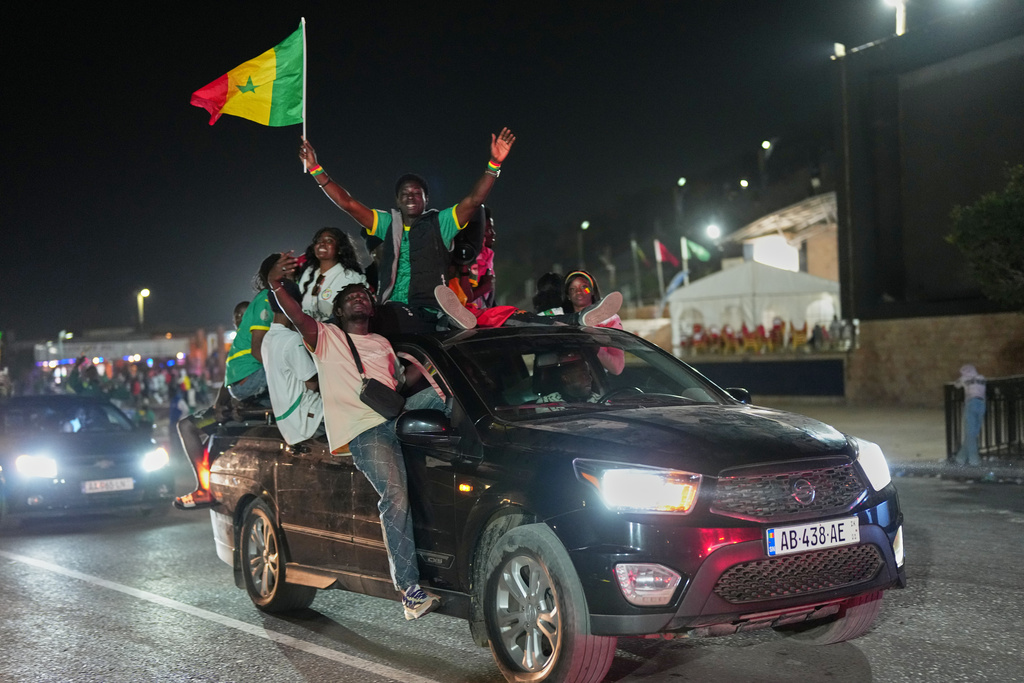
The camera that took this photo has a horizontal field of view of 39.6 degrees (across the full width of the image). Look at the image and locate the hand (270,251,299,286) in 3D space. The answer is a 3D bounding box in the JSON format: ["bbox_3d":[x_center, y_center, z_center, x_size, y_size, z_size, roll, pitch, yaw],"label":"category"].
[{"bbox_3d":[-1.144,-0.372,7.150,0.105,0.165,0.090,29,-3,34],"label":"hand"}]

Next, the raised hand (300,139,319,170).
[{"bbox_3d":[-1.147,-1.055,8.000,0.100,0.180,0.090,-10,3,24],"label":"raised hand"}]

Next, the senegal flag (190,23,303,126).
[{"bbox_3d":[-1.512,-1.521,8.100,0.630,0.570,0.220,-2,-1,9],"label":"senegal flag"}]

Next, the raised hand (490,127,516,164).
[{"bbox_3d":[-0.048,-1.096,7.950,0.130,0.195,0.070,13,6,1],"label":"raised hand"}]

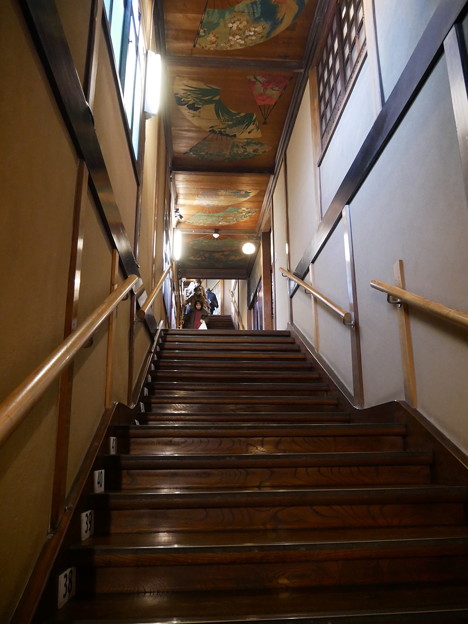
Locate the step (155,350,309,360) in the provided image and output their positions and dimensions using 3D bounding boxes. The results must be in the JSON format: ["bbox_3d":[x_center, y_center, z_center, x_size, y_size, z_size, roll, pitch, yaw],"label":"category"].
[{"bbox_3d":[-0.043,0.579,5.948,1.753,0.157,0.315,1,-15,-5],"label":"step"}]

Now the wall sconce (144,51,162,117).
[{"bbox_3d":[-0.797,-2.225,4.915,0.126,0.695,0.102,1,-15,-5],"label":"wall sconce"}]

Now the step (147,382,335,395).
[{"bbox_3d":[0.035,0.796,4.950,1.753,0.157,0.315,1,-15,-5],"label":"step"}]

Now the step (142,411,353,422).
[{"bbox_3d":[0.087,0.941,4.285,1.753,0.157,0.315,1,-15,-5],"label":"step"}]

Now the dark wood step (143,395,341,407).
[{"bbox_3d":[0.061,0.869,4.618,1.753,0.157,0.315,1,-15,-5],"label":"dark wood step"}]

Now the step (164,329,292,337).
[{"bbox_3d":[-0.120,0.361,6.945,1.753,0.157,0.315,1,-15,-5],"label":"step"}]

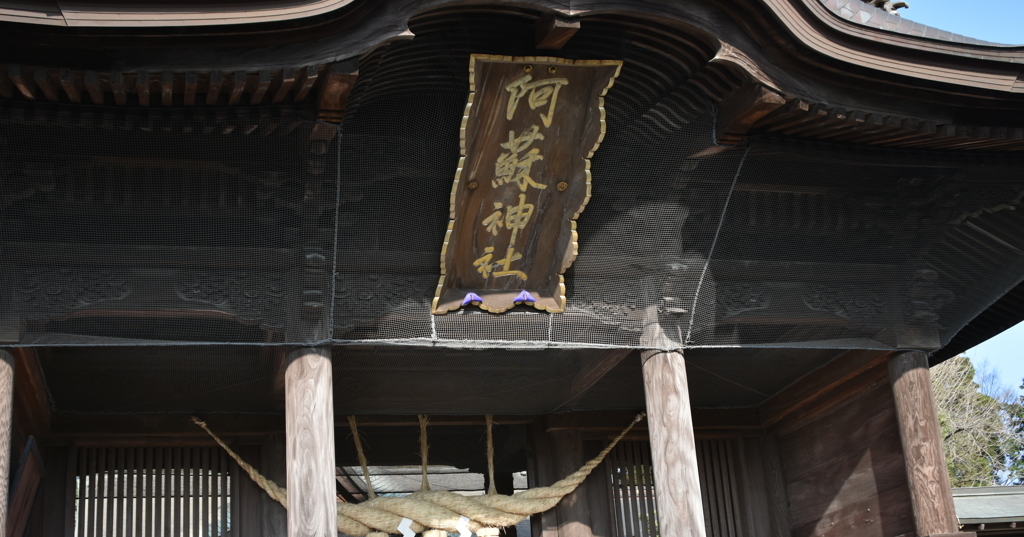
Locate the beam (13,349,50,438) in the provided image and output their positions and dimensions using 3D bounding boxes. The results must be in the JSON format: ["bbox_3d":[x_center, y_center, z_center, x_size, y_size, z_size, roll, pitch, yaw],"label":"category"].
[{"bbox_3d":[-4.584,1.026,11.063,0.270,0.320,2.950,1,-21,-15],"label":"beam"}]

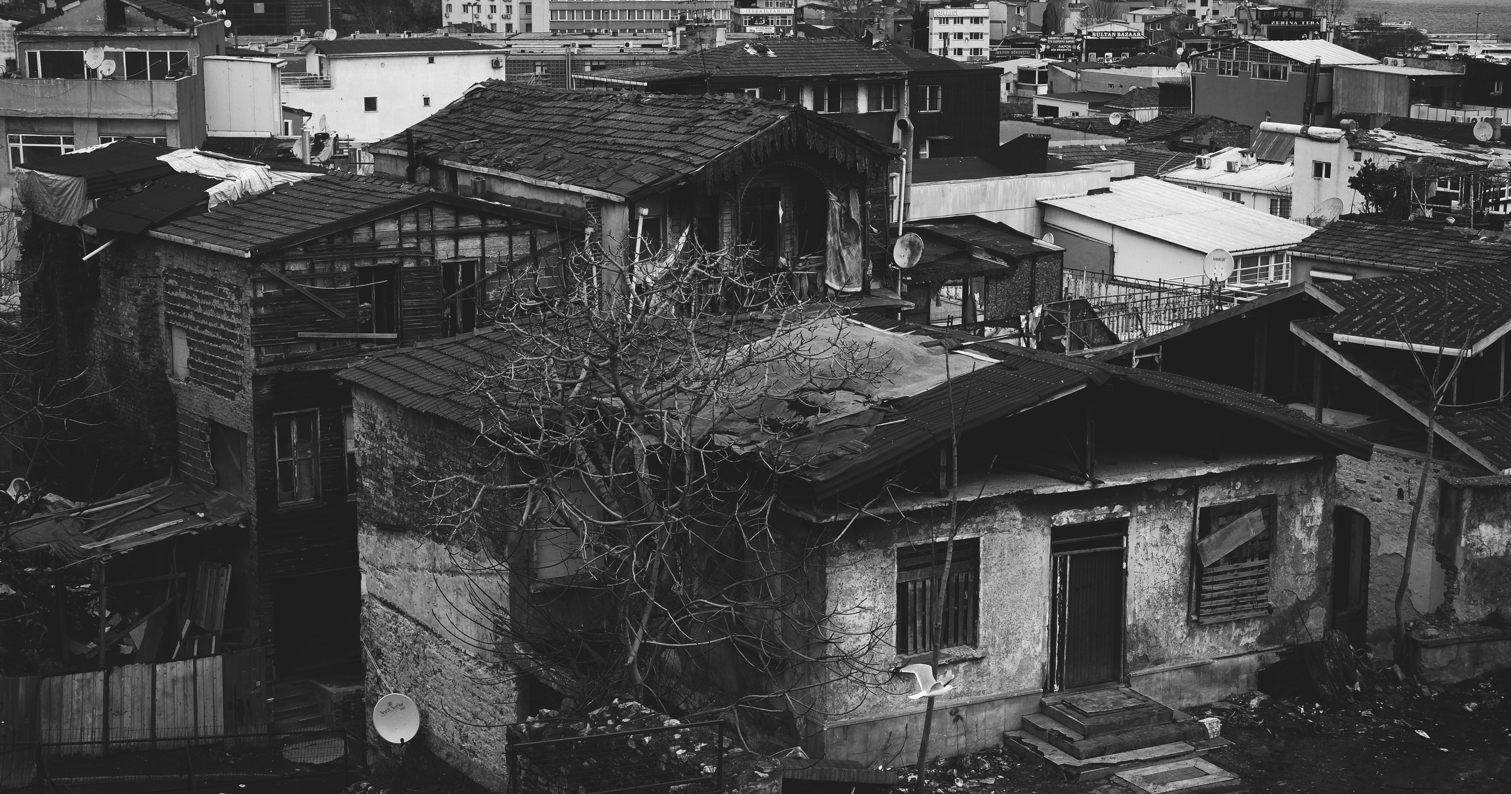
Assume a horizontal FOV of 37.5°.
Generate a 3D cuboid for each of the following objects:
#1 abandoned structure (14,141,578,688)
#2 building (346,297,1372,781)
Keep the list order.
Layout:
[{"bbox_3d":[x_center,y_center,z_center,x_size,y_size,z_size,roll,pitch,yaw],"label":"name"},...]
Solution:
[{"bbox_3d":[-10.100,-0.604,48.535,7.400,9.600,12.400,-7,14,-31],"label":"abandoned structure"},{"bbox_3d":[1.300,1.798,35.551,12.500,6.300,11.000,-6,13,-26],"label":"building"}]

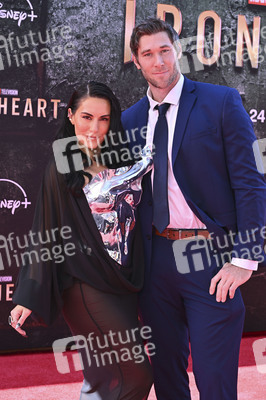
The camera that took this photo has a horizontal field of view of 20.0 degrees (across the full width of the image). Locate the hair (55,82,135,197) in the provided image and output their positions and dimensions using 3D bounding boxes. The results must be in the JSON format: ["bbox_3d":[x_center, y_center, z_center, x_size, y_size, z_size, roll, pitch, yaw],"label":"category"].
[{"bbox_3d":[-0.137,-0.213,2.630,0.265,0.410,0.250,1,4,-15],"label":"hair"}]

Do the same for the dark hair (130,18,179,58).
[{"bbox_3d":[0.081,-0.590,2.840,0.175,0.190,0.210,-6,7,2],"label":"dark hair"}]

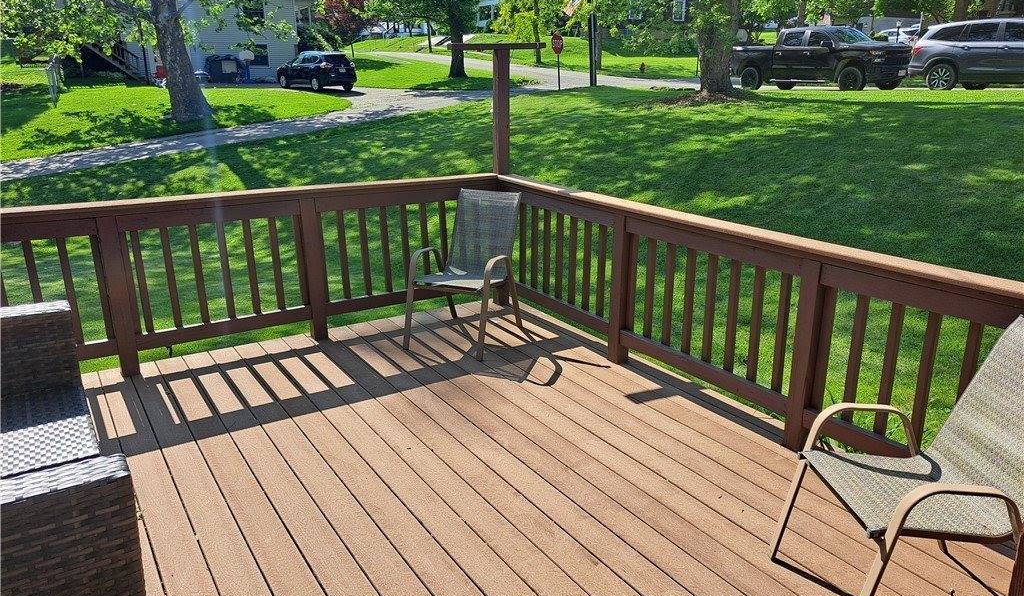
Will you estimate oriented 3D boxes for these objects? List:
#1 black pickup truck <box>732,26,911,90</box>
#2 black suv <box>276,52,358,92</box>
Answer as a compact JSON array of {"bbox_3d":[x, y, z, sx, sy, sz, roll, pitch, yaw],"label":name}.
[{"bbox_3d":[9.830,-7.615,22.919,2.060,1.970,5.900,-11,21,-30],"label":"black pickup truck"},{"bbox_3d":[-8.910,-10.280,32.252,4.650,1.700,1.840,16,24,40],"label":"black suv"}]

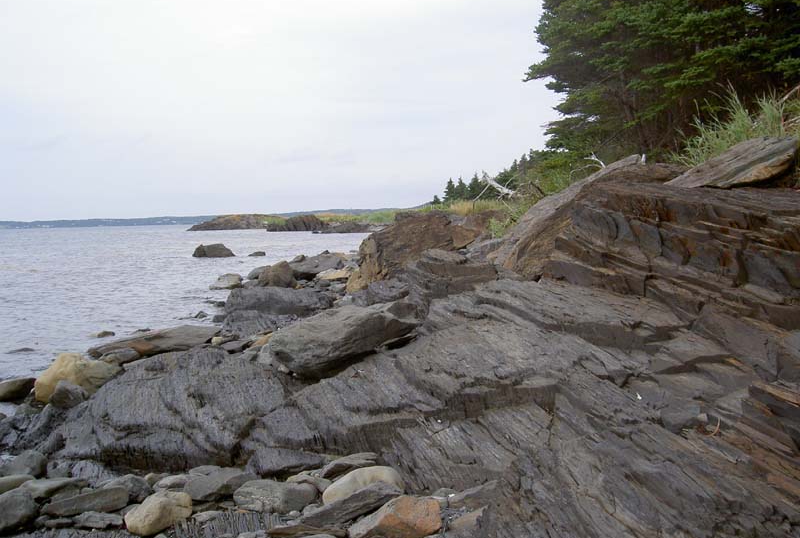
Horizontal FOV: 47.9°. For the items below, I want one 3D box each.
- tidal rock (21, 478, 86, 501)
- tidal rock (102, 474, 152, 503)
[{"bbox_3d":[-1.882,1.198,4.900,0.334,0.089,0.184,-3,3,-25],"label":"tidal rock"},{"bbox_3d":[-1.495,1.210,4.950,0.260,0.154,0.182,-2,3,-10],"label":"tidal rock"}]

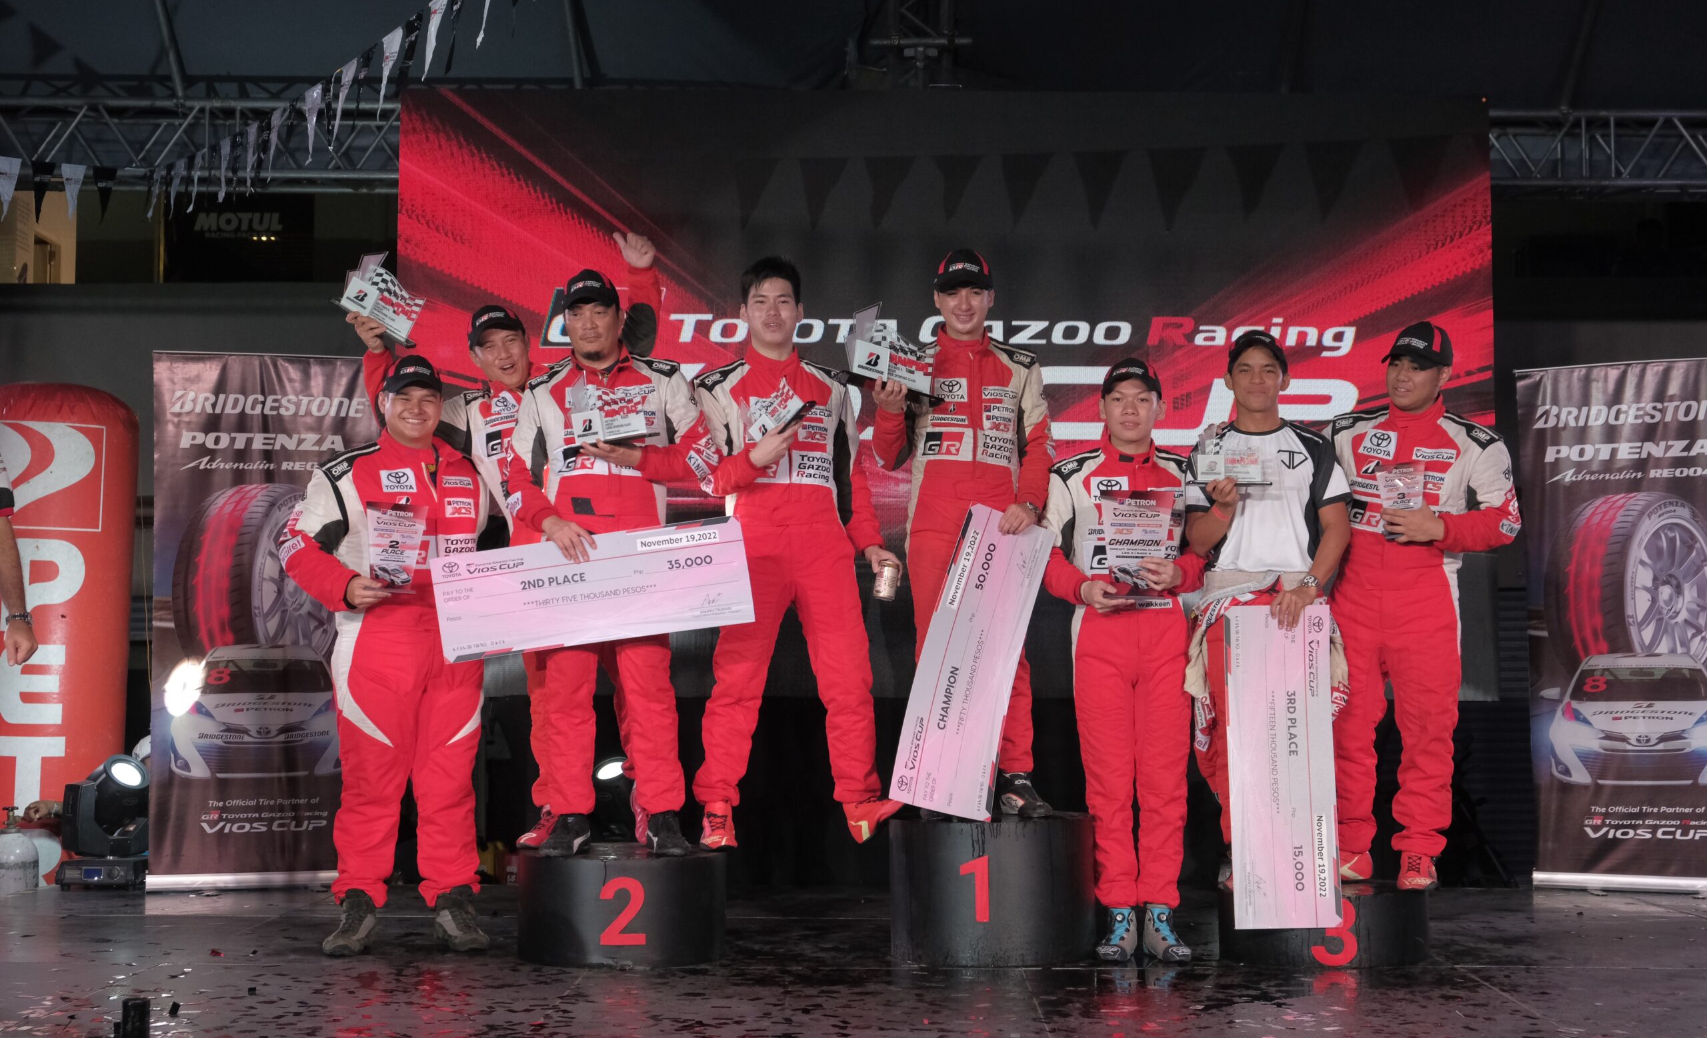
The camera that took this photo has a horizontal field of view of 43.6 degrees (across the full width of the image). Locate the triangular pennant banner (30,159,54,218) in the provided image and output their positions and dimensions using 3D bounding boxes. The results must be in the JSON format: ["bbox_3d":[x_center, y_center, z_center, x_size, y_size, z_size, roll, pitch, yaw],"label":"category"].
[{"bbox_3d":[-4.108,-1.666,10.800,0.040,0.300,0.200,-2,-4,31],"label":"triangular pennant banner"}]

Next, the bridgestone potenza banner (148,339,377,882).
[{"bbox_3d":[-2.209,0.388,8.093,0.820,2.010,0.120,1,-4,-11],"label":"bridgestone potenza banner"}]

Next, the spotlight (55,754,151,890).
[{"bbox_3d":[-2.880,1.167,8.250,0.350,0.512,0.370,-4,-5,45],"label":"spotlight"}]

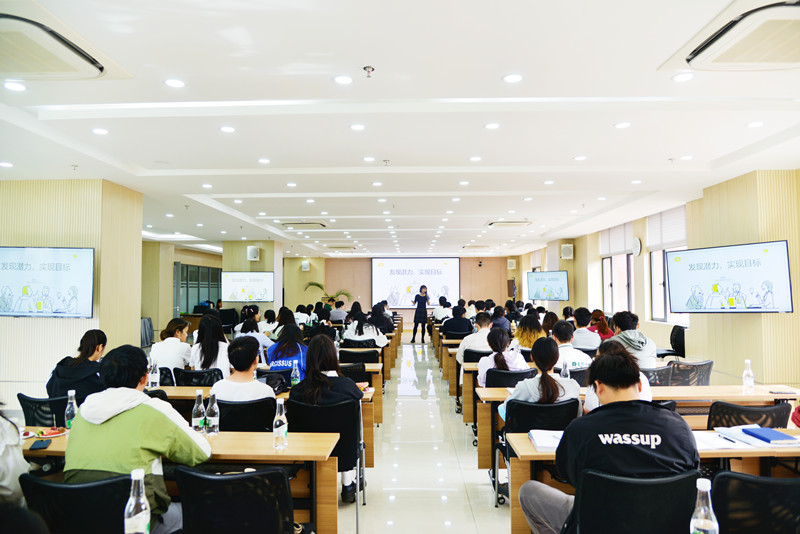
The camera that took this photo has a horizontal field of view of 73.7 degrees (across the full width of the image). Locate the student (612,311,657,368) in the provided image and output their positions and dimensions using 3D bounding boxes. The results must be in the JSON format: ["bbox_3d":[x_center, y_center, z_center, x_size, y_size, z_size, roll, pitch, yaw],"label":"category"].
[{"bbox_3d":[2.030,1.058,4.911,0.530,1.313,0.850,0,-3,-7],"label":"student"}]

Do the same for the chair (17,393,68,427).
[{"bbox_3d":[-2.122,1.250,3.600,0.480,0.860,0.580,-1,-3,9],"label":"chair"}]

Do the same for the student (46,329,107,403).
[{"bbox_3d":[-2.082,1.053,3.724,0.470,1.249,0.780,-1,-3,23],"label":"student"}]

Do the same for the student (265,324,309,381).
[{"bbox_3d":[-0.976,1.122,4.877,0.430,1.205,0.800,0,-3,5],"label":"student"}]

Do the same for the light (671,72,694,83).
[{"bbox_3d":[1.820,-1.220,3.425,0.140,0.030,0.140,0,-2,1],"label":"light"}]

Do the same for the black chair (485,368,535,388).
[{"bbox_3d":[0.965,1.296,4.749,0.480,0.850,0.540,0,-2,1],"label":"black chair"}]

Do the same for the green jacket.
[{"bbox_3d":[-1.107,0.800,2.318,0.550,0.590,0.430,-1,-3,13],"label":"green jacket"}]

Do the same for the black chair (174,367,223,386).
[{"bbox_3d":[-1.725,1.310,4.808,0.480,0.850,0.540,0,-2,1],"label":"black chair"}]

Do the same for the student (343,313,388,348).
[{"bbox_3d":[-0.476,1.248,7.673,0.580,1.210,0.720,0,-2,1],"label":"student"}]

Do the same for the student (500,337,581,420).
[{"bbox_3d":[0.919,1.062,3.608,0.500,1.220,0.740,0,-2,1],"label":"student"}]

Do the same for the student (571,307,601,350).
[{"bbox_3d":[2.305,1.184,6.752,0.490,1.320,0.780,0,-3,1],"label":"student"}]

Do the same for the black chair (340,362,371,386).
[{"bbox_3d":[-0.512,1.294,5.000,0.470,0.870,0.570,0,-3,1],"label":"black chair"}]

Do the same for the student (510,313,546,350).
[{"bbox_3d":[1.502,1.168,6.363,0.460,1.217,0.780,0,-2,1],"label":"student"}]

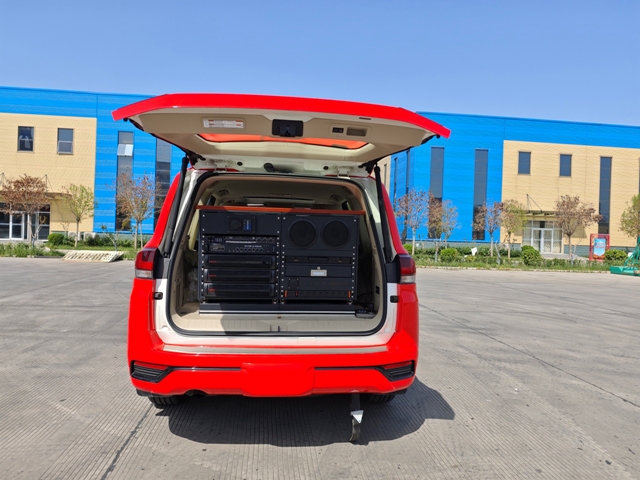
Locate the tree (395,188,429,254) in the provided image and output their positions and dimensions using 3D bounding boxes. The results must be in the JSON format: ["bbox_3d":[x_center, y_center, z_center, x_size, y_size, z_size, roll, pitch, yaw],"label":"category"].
[{"bbox_3d":[6.241,-1.228,29.000,2.249,4.570,2.137,2,1,-6],"label":"tree"}]

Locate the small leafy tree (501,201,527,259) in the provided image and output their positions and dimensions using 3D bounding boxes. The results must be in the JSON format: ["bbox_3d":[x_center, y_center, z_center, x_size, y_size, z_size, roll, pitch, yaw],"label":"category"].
[{"bbox_3d":[13.425,-0.798,29.500,1.750,4.163,1.662,2,1,-6],"label":"small leafy tree"}]

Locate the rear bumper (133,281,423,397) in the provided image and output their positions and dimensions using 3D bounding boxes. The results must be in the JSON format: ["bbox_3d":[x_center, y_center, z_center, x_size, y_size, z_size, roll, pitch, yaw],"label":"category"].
[{"bbox_3d":[-0.286,0.557,2.576,1.900,0.580,0.540,2,1,-6],"label":"rear bumper"}]

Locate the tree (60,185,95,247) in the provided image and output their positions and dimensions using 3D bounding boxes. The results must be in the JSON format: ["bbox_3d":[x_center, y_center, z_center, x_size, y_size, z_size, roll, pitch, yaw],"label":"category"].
[{"bbox_3d":[-15.757,-1.585,27.800,2.220,4.086,2.109,2,1,-6],"label":"tree"}]

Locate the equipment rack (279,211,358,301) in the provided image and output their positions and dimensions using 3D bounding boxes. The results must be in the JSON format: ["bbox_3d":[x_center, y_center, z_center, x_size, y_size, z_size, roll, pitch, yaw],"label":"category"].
[{"bbox_3d":[-0.024,0.113,3.018,0.510,0.580,0.500,2,1,-6],"label":"equipment rack"}]

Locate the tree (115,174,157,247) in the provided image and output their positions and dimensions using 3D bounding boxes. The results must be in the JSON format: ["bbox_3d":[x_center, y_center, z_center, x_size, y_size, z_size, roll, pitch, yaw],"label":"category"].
[{"bbox_3d":[-11.965,-1.831,27.800,2.600,4.904,2.470,2,1,-6],"label":"tree"}]

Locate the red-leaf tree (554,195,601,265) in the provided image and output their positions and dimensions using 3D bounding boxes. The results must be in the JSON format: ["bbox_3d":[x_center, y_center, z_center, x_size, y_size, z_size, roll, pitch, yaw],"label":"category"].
[{"bbox_3d":[15.473,-0.630,25.500,2.734,4.198,2.597,2,1,-6],"label":"red-leaf tree"}]

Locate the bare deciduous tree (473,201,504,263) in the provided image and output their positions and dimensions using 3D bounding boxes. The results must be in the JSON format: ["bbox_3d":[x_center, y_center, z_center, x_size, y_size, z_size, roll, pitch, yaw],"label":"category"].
[{"bbox_3d":[10.930,-0.614,27.500,1.945,3.881,1.848,2,1,-6],"label":"bare deciduous tree"}]

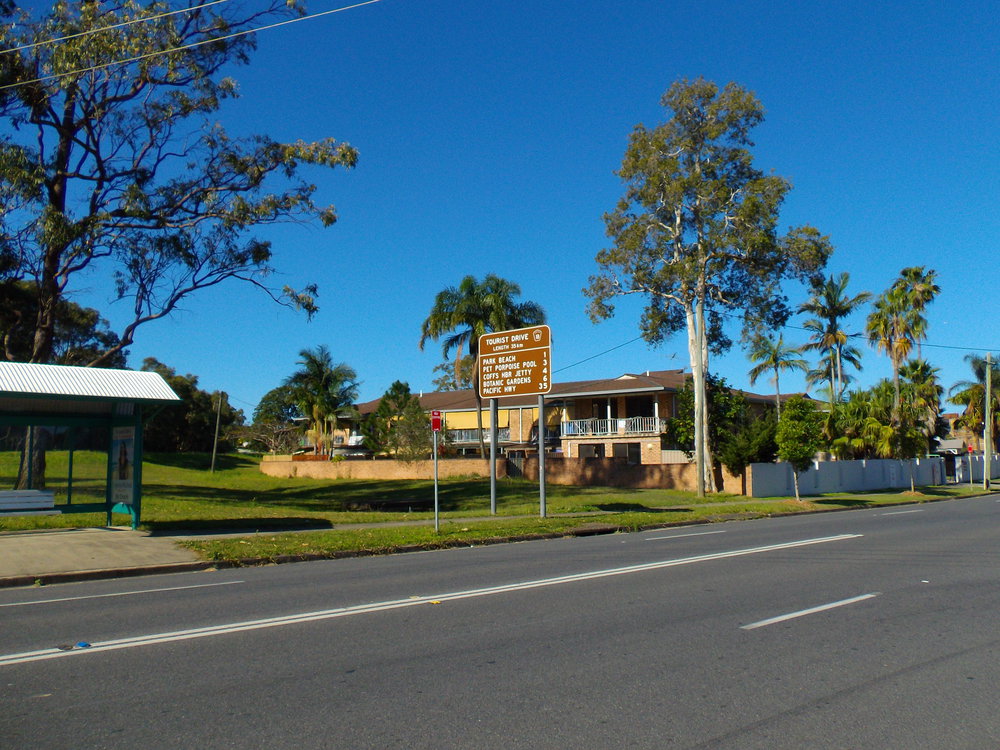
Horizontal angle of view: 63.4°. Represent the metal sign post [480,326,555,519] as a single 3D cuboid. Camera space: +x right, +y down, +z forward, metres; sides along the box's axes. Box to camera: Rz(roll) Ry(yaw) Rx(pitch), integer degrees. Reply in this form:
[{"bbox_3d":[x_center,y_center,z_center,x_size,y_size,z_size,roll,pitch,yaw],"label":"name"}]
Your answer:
[{"bbox_3d":[0.397,1.311,22.158,0.180,5.048,2.871,4,-7,-41],"label":"metal sign post"}]

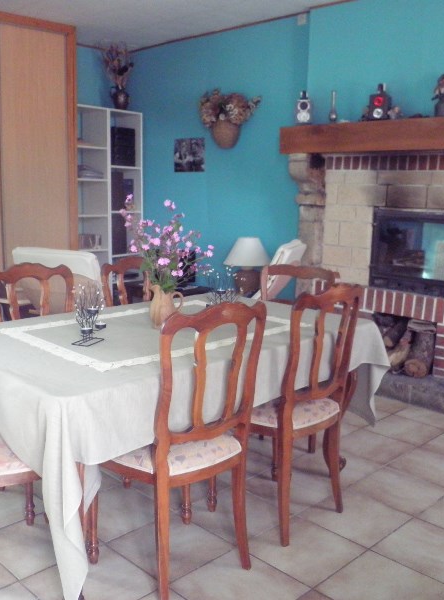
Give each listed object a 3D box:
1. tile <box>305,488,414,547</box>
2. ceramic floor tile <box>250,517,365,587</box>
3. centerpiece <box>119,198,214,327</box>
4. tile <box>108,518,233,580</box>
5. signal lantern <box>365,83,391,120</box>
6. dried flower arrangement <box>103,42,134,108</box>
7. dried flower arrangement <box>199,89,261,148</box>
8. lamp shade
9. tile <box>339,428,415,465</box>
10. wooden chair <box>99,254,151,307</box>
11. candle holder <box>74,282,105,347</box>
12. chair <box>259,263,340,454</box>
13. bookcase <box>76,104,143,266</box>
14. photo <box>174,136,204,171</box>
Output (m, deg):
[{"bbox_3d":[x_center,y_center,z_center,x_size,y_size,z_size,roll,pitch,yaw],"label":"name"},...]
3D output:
[{"bbox_3d":[0.547,0.890,2.467,0.340,0.010,0.340,-8,13,-44],"label":"tile"},{"bbox_3d":[0.300,0.933,2.245,0.345,0.010,0.345,-8,13,-44],"label":"ceramic floor tile"},{"bbox_3d":[-0.227,-0.156,2.504,0.380,0.541,0.330,0,9,-8],"label":"centerpiece"},{"bbox_3d":[-0.187,0.912,2.229,0.340,0.010,0.340,-8,13,-44],"label":"tile"},{"bbox_3d":[1.024,-1.270,3.880,0.130,0.255,0.115,10,12,40],"label":"signal lantern"},{"bbox_3d":[-0.988,-2.142,5.734,0.300,0.630,0.280,2,9,0],"label":"dried flower arrangement"},{"bbox_3d":[0.061,-1.480,4.900,0.550,0.500,0.240,9,12,41],"label":"dried flower arrangement"},{"bbox_3d":[0.207,-0.394,4.880,0.370,0.240,0.370,2,9,0],"label":"lamp shade"},{"bbox_3d":[0.813,0.786,3.229,0.345,0.010,0.345,-8,13,-44],"label":"tile"},{"bbox_3d":[-0.306,0.284,3.063,0.480,0.959,0.460,10,13,43],"label":"wooden chair"},{"bbox_3d":[-0.489,0.045,2.208,0.090,0.225,0.135,5,10,19],"label":"candle holder"},{"bbox_3d":[0.228,0.325,3.003,0.480,0.940,0.470,-8,13,-44],"label":"chair"},{"bbox_3d":[-1.138,-0.701,5.598,0.340,2.060,0.728,10,12,42],"label":"bookcase"},{"bbox_3d":[-0.297,-1.310,5.453,0.012,0.295,0.400,-8,13,-44],"label":"photo"}]

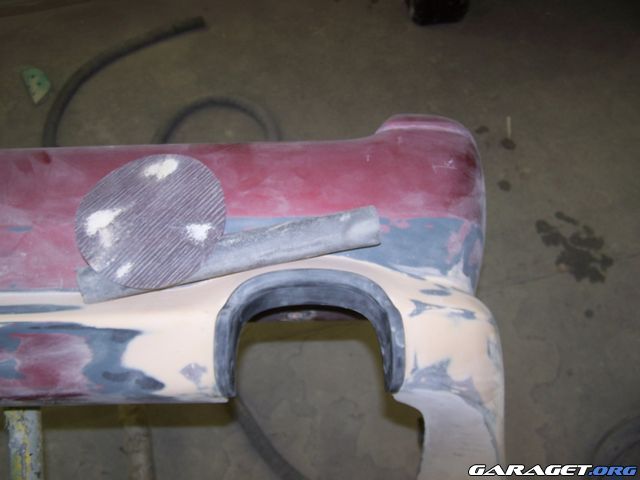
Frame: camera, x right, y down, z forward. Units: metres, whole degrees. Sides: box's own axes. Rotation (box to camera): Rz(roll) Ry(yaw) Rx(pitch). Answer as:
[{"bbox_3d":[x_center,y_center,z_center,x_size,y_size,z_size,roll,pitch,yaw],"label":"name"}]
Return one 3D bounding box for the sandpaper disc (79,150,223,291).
[{"bbox_3d":[-0.166,-0.021,0.694,0.150,0.004,0.150,-1,63,2],"label":"sandpaper disc"}]

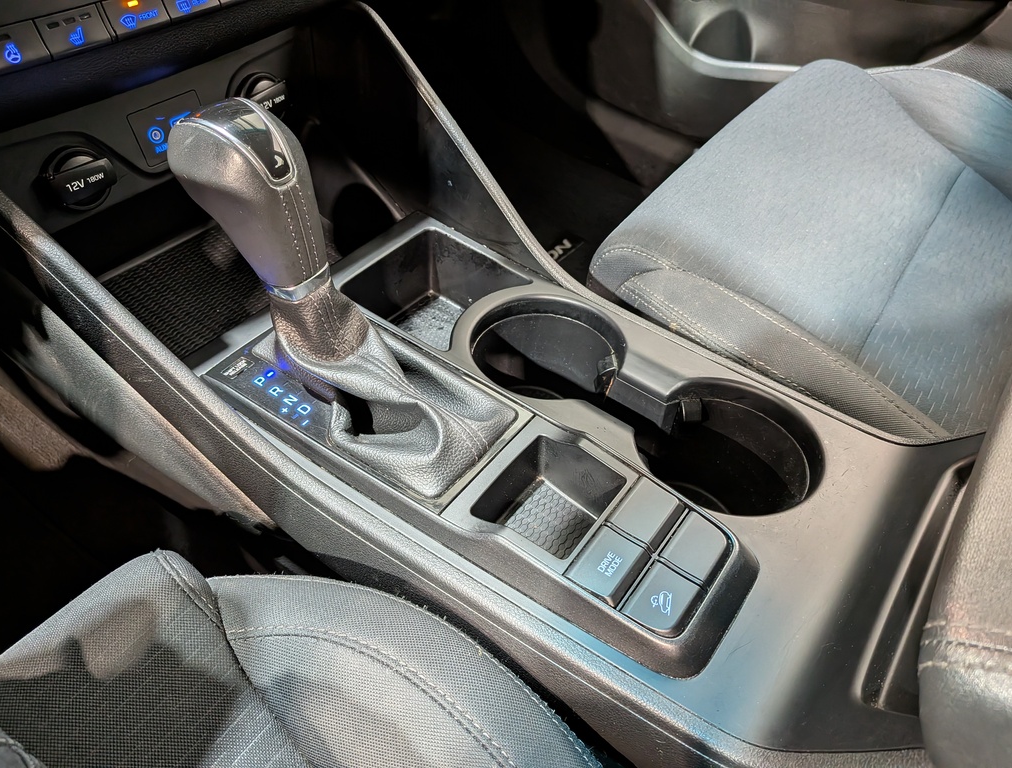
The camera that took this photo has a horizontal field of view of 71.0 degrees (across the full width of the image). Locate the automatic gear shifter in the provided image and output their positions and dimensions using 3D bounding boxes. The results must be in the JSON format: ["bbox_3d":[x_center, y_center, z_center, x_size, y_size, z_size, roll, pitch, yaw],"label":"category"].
[{"bbox_3d":[-0.088,-0.054,0.350,0.195,0.141,0.073,29,52,25],"label":"automatic gear shifter"}]

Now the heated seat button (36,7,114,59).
[{"bbox_3d":[-0.208,-0.170,0.342,0.010,0.018,0.033,20,47,34],"label":"heated seat button"}]

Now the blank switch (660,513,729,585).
[{"bbox_3d":[0.087,0.074,0.324,0.024,0.009,0.032,29,52,25],"label":"blank switch"}]

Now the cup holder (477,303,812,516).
[{"bbox_3d":[0.072,0.028,0.424,0.212,0.076,0.093,29,52,25],"label":"cup holder"}]

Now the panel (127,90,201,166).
[{"bbox_3d":[-0.210,-0.160,0.442,0.007,0.033,0.047,26,50,28],"label":"panel"}]

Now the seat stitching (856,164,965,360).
[{"bbox_3d":[0.314,-0.102,0.539,0.011,0.014,0.308,29,52,25],"label":"seat stitching"}]

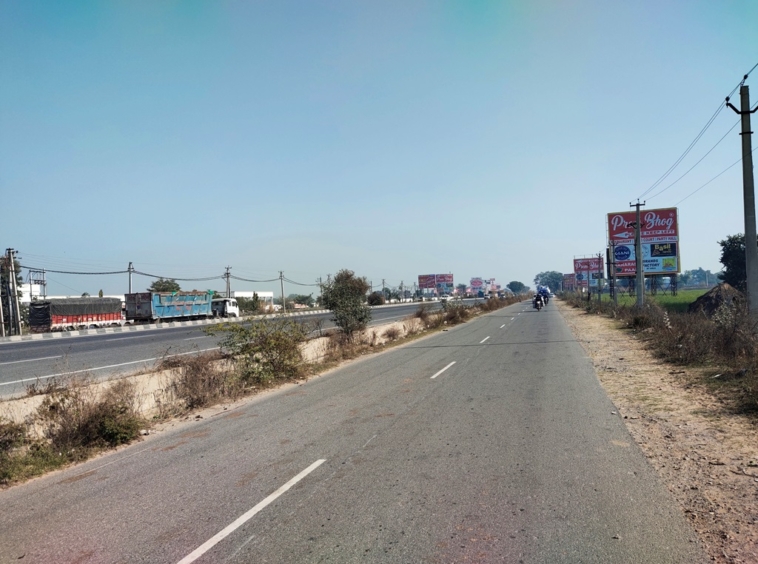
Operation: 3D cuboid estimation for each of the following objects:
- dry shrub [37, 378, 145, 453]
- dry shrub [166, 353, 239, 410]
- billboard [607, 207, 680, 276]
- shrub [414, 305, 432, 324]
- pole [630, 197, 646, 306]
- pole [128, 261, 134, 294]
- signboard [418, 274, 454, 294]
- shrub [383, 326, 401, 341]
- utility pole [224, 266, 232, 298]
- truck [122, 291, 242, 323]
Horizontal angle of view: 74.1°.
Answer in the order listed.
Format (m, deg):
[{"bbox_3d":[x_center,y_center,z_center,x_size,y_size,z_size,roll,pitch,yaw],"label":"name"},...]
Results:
[{"bbox_3d":[-4.126,1.869,7.198,0.850,0.970,1.400,-2,-2,19],"label":"dry shrub"},{"bbox_3d":[-3.376,1.889,9.580,0.850,1.020,1.500,-2,-2,19],"label":"dry shrub"},{"bbox_3d":[36.382,-5.482,69.000,8.150,8.700,0.500,-2,-2,19],"label":"billboard"},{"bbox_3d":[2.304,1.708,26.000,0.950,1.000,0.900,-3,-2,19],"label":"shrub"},{"bbox_3d":[18.459,-1.562,35.375,1.080,8.410,0.320,-2,-2,19],"label":"pole"},{"bbox_3d":[-22.494,1.319,45.760,0.500,6.210,0.350,-3,-2,19],"label":"pole"},{"bbox_3d":[28.753,0.853,252.000,17.400,9.000,0.600,-2,-2,19],"label":"signboard"},{"bbox_3d":[0.518,2.133,20.800,0.750,0.580,0.700,-2,-2,0],"label":"shrub"},{"bbox_3d":[-21.774,1.540,72.890,1.200,7.450,0.400,-2,-2,19],"label":"utility pole"},{"bbox_3d":[-15.620,2.489,41.062,2.500,3.200,10.400,-3,-2,19],"label":"truck"}]

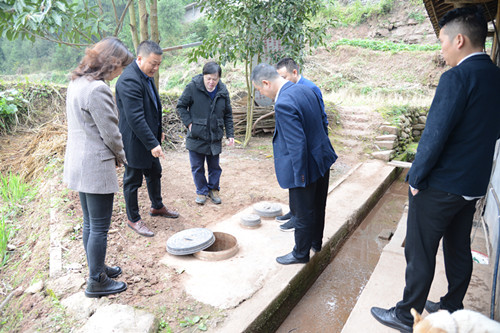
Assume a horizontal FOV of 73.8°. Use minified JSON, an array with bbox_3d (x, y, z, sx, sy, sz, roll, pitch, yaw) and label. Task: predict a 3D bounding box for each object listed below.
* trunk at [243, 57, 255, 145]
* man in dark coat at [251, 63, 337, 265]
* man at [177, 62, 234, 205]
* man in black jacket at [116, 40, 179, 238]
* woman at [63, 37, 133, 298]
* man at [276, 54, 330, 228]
[{"bbox_3d":[-0.030,-1.264,6.586,0.240,1.850,0.200,0,13,0],"label":"trunk"},{"bbox_3d":[0.328,-0.028,2.511,0.620,1.480,0.520,5,14,19],"label":"man in dark coat"},{"bbox_3d":[-0.503,-0.366,3.767,0.620,1.560,0.420,-2,13,-8],"label":"man"},{"bbox_3d":[-0.948,-0.266,3.081,0.460,1.680,0.540,8,15,31],"label":"man in black jacket"},{"bbox_3d":[-0.966,0.015,2.110,0.400,1.580,0.480,-8,15,-30],"label":"woman"},{"bbox_3d":[0.491,-0.212,3.115,0.480,1.560,0.480,-3,14,-12],"label":"man"}]

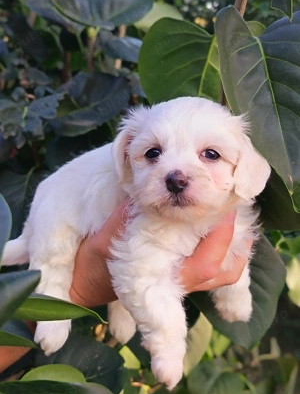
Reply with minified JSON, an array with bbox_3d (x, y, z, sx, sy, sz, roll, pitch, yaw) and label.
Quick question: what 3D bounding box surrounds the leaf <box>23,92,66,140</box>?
[{"bbox_3d":[-0.126,-0.097,0.660,0.052,0.056,0.035,-1,12,-6],"label":"leaf"}]

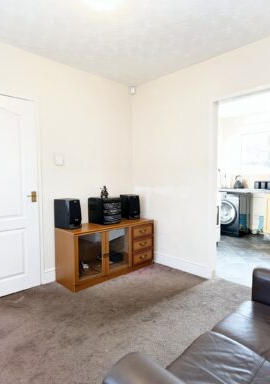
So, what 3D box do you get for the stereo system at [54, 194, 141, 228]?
[{"bbox_3d":[-0.406,0.226,3.053,1.140,0.320,0.270,-3,4,-43],"label":"stereo system"}]

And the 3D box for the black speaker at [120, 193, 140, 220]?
[{"bbox_3d":[-0.066,0.205,3.300,0.175,0.315,0.225,-3,4,-31],"label":"black speaker"}]

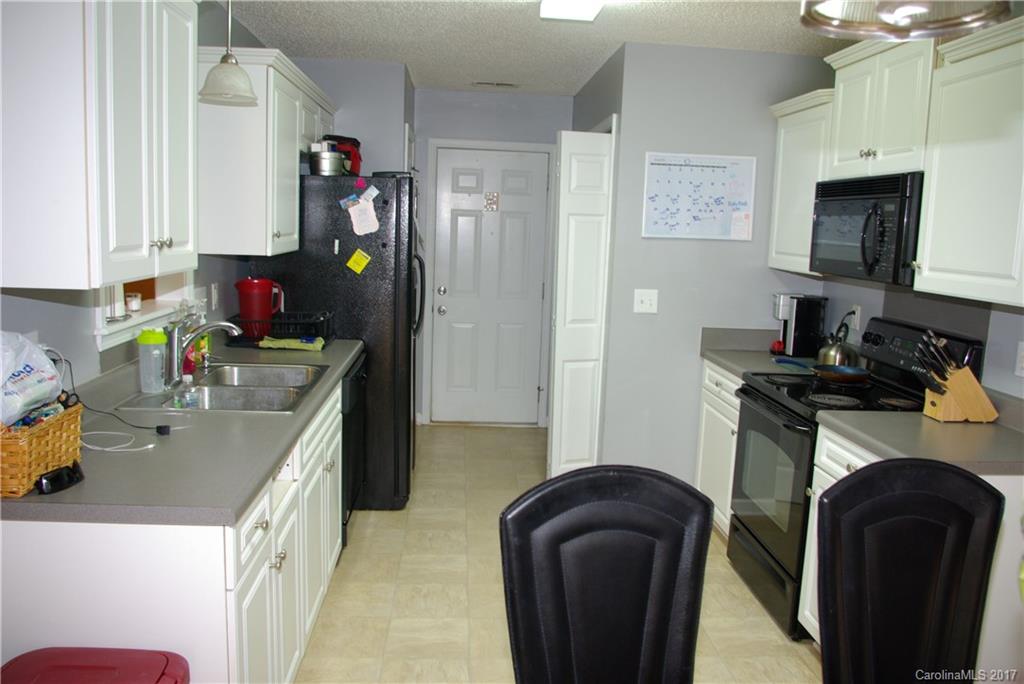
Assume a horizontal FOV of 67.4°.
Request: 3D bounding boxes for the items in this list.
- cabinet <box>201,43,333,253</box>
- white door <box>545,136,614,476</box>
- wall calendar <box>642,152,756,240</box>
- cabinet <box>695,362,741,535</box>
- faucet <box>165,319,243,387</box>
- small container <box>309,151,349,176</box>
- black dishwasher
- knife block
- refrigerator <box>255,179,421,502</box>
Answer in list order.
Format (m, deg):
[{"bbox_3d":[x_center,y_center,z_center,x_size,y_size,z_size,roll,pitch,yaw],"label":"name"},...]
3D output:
[{"bbox_3d":[-1.208,-0.893,3.920,0.385,0.827,1.625,2,9,-4],"label":"cabinet"},{"bbox_3d":[0.351,-0.128,4.252,0.315,2.020,0.080,2,9,-4],"label":"white door"},{"bbox_3d":[0.986,-0.758,4.031,0.589,0.433,0.018,2,9,-4],"label":"wall calendar"},{"bbox_3d":[1.367,0.564,3.980,0.618,0.861,0.590,2,9,-4],"label":"cabinet"},{"bbox_3d":[-1.158,0.036,2.891,0.275,0.250,0.150,2,9,-4],"label":"faucet"},{"bbox_3d":[-0.956,-0.922,3.992,0.180,0.137,0.190,2,9,-4],"label":"small container"},{"bbox_3d":[-1.044,0.510,3.685,0.605,0.865,0.600,2,9,-4],"label":"black dishwasher"},{"bbox_3d":[1.615,0.175,2.758,0.222,0.205,0.118,2,9,-4],"label":"knife block"},{"bbox_3d":[-0.960,-0.035,4.422,0.850,1.760,0.860,2,9,-4],"label":"refrigerator"}]

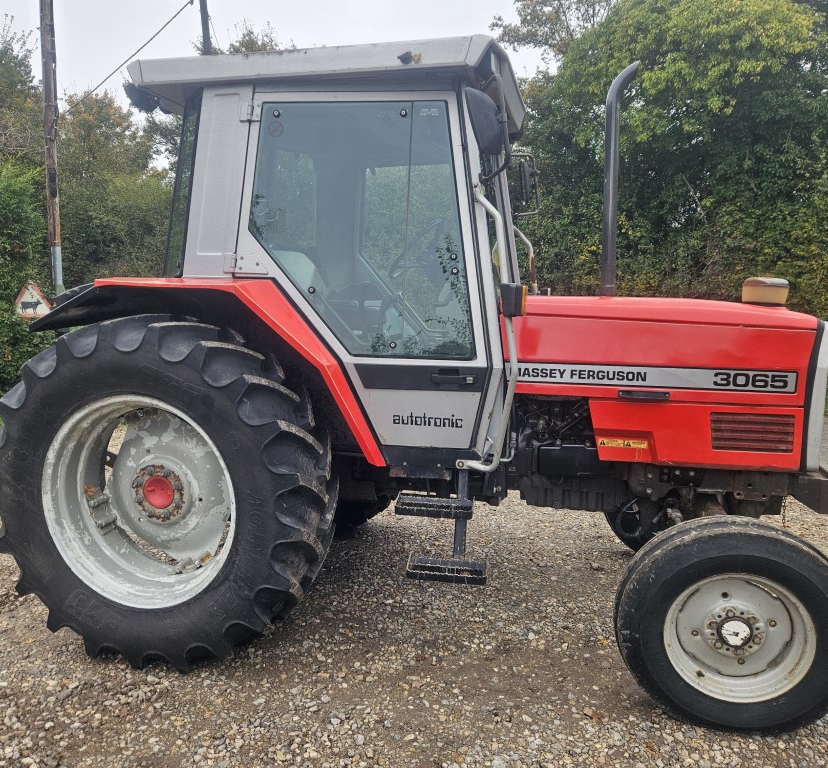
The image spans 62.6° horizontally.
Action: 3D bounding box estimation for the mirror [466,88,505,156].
[{"bbox_3d":[0.270,-0.990,2.566,0.063,0.223,0.162,-6,5,26],"label":"mirror"}]

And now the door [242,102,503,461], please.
[{"bbox_3d":[-0.238,-0.482,2.934,1.119,1.510,0.061,2,8,9],"label":"door"}]

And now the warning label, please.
[{"bbox_3d":[0.927,0.265,3.026,0.206,0.035,0.004,2,8,13],"label":"warning label"}]

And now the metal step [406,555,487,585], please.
[{"bbox_3d":[0.156,0.809,2.954,0.340,0.037,0.146,2,8,13],"label":"metal step"}]

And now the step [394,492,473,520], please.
[{"bbox_3d":[0.103,0.538,2.985,0.338,0.038,0.172,2,8,13],"label":"step"}]

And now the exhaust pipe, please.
[{"bbox_3d":[0.938,-0.917,3.089,0.134,1.032,0.065,2,8,13],"label":"exhaust pipe"}]

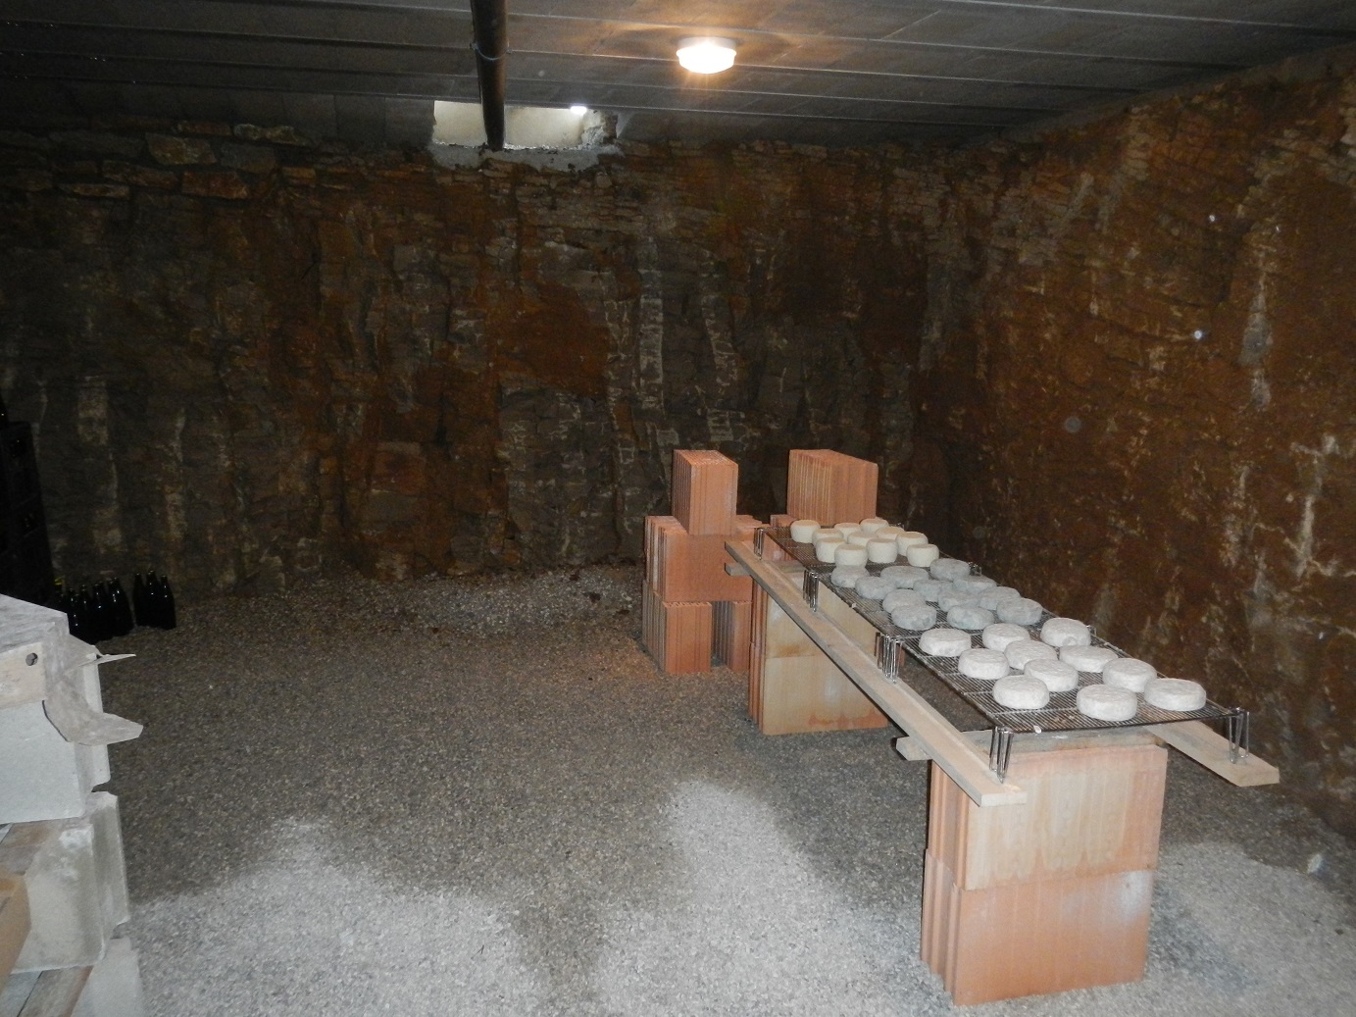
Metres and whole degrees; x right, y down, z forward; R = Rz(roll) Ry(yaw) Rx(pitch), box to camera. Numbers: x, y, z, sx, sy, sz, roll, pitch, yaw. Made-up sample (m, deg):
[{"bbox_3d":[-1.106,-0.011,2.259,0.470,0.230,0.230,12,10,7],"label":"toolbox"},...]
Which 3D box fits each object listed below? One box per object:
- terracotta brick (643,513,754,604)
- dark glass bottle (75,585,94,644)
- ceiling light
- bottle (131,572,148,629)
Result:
[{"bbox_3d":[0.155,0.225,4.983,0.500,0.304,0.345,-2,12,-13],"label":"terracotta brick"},{"bbox_3d":[-2.801,0.495,5.170,0.083,0.288,0.083,1,12,0],"label":"dark glass bottle"},{"bbox_3d":[0.108,-1.683,4.096,0.226,0.100,0.226,1,11,0],"label":"ceiling light"},{"bbox_3d":[-2.659,0.444,5.425,0.078,0.275,0.078,1,11,0],"label":"bottle"}]

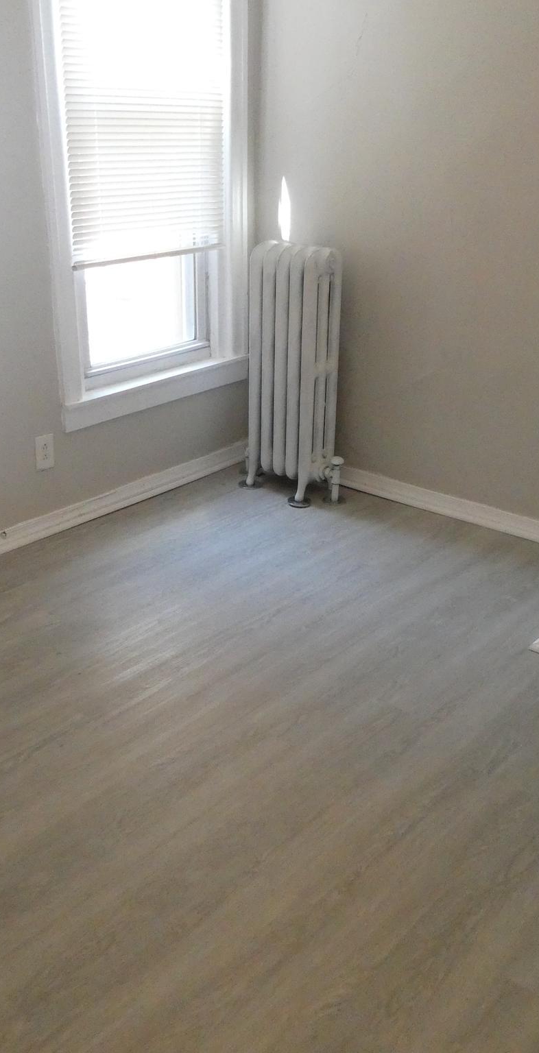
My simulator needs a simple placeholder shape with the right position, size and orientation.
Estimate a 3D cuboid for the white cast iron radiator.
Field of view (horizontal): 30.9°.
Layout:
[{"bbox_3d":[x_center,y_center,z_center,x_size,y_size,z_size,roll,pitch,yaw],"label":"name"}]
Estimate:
[{"bbox_3d":[0.105,-0.581,3.697,0.338,0.955,0.219,19,30,36],"label":"white cast iron radiator"}]

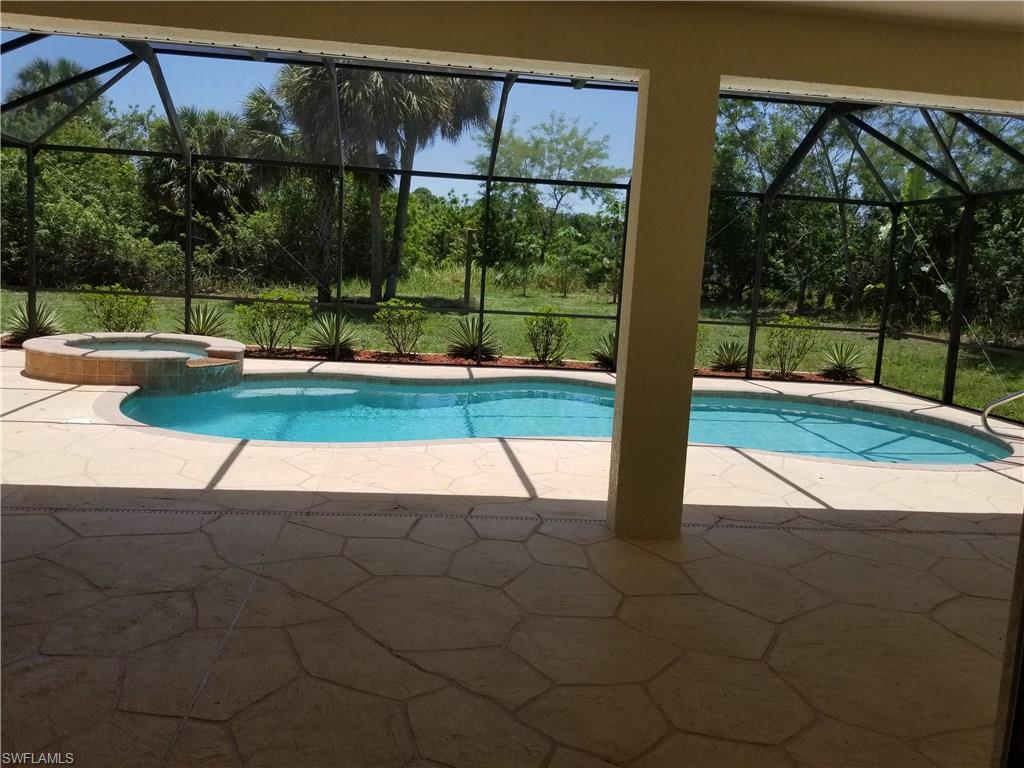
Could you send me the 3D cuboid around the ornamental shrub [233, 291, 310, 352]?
[{"bbox_3d":[-4.397,-1.166,14.120,1.340,1.122,1.299,2,8,-6],"label":"ornamental shrub"}]

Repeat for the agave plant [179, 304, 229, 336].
[{"bbox_3d":[-5.093,-0.917,12.721,0.875,0.860,0.875,2,8,-7],"label":"agave plant"}]

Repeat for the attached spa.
[{"bbox_3d":[-5.055,-0.324,10.472,2.720,0.470,2.720,6,8,19],"label":"attached spa"}]

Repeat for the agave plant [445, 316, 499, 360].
[{"bbox_3d":[-0.726,-0.877,14.512,0.978,0.829,0.949,2,8,-6],"label":"agave plant"}]

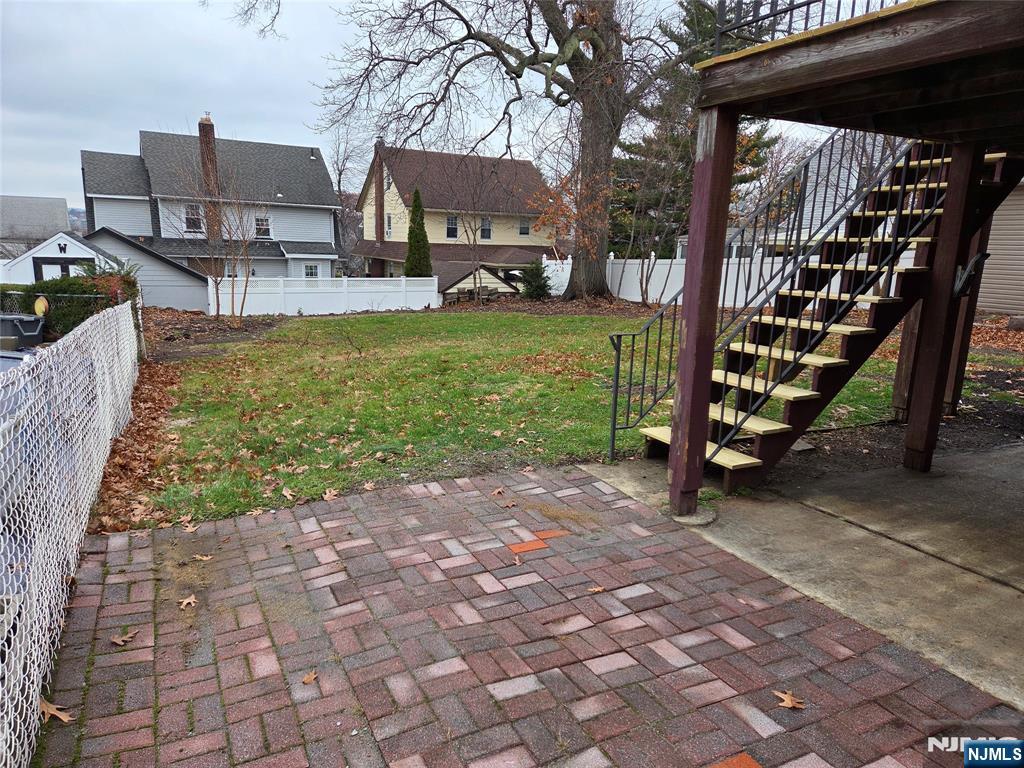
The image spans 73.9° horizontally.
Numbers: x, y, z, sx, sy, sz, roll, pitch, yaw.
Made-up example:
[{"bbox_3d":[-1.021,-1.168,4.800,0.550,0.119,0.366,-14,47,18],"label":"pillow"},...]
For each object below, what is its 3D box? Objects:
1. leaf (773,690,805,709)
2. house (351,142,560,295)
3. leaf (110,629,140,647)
[{"bbox_3d":[0.969,1.102,2.383,0.112,0.020,0.090,2,12,0],"label":"leaf"},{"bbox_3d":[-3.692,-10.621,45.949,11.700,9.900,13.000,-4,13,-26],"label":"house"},{"bbox_3d":[-1.490,0.973,2.623,0.115,0.025,0.100,2,12,0],"label":"leaf"}]

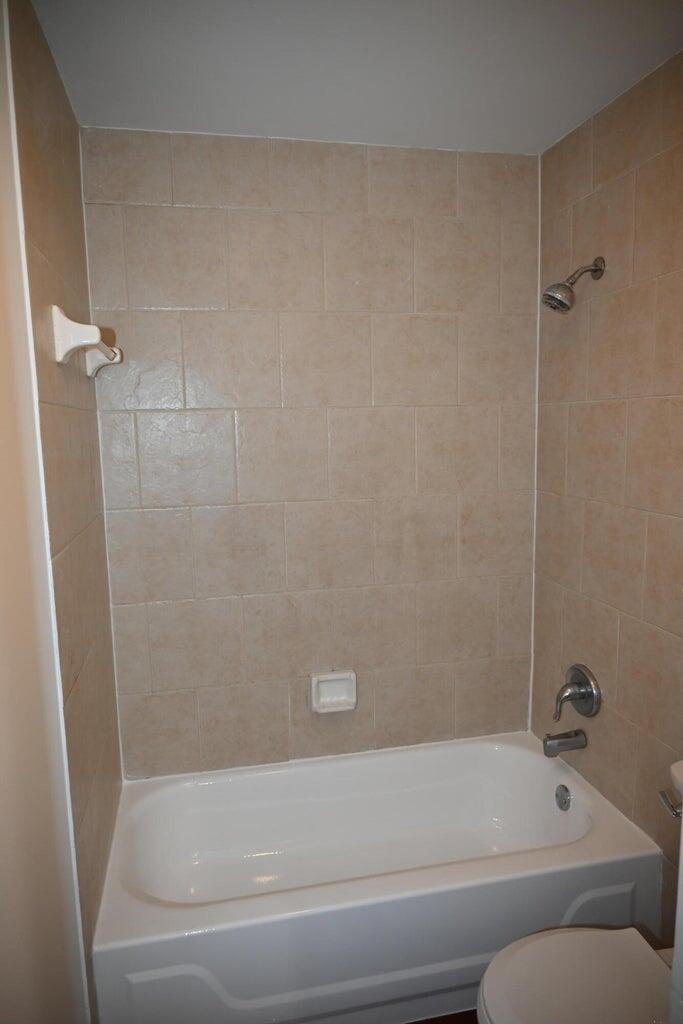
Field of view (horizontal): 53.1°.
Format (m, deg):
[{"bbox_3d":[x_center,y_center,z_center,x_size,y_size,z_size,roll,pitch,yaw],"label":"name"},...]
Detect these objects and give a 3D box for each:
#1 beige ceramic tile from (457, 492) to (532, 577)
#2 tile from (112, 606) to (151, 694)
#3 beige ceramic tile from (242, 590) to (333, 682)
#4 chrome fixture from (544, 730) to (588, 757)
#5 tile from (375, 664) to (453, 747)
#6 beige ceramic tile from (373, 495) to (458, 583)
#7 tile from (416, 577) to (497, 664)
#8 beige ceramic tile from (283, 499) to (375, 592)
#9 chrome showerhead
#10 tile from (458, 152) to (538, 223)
[{"bbox_3d":[0.557,0.082,2.460,0.294,0.304,0.010,-3,8,-12],"label":"beige ceramic tile"},{"bbox_3d":[-0.688,0.451,2.246,0.103,0.307,0.010,-3,8,-12],"label":"tile"},{"bbox_3d":[-0.181,0.424,2.341,0.305,0.305,0.012,-3,8,-12],"label":"beige ceramic tile"},{"bbox_3d":[0.723,0.755,2.226,0.143,0.076,0.055,-3,8,-12],"label":"chrome fixture"},{"bbox_3d":[0.274,0.702,2.480,0.305,0.296,0.012,-3,8,-12],"label":"tile"},{"bbox_3d":[0.263,0.097,2.409,0.306,0.307,0.010,-3,8,-12],"label":"beige ceramic tile"},{"bbox_3d":[0.420,0.394,2.472,0.305,0.305,0.012,-3,8,-12],"label":"tile"},{"bbox_3d":[-0.039,0.112,2.345,0.306,0.307,0.010,-3,8,-12],"label":"beige ceramic tile"},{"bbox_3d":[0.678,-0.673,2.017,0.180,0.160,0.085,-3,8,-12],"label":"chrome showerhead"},{"bbox_3d":[0.534,-1.094,2.304,0.296,0.212,0.010,-3,8,-12],"label":"tile"}]

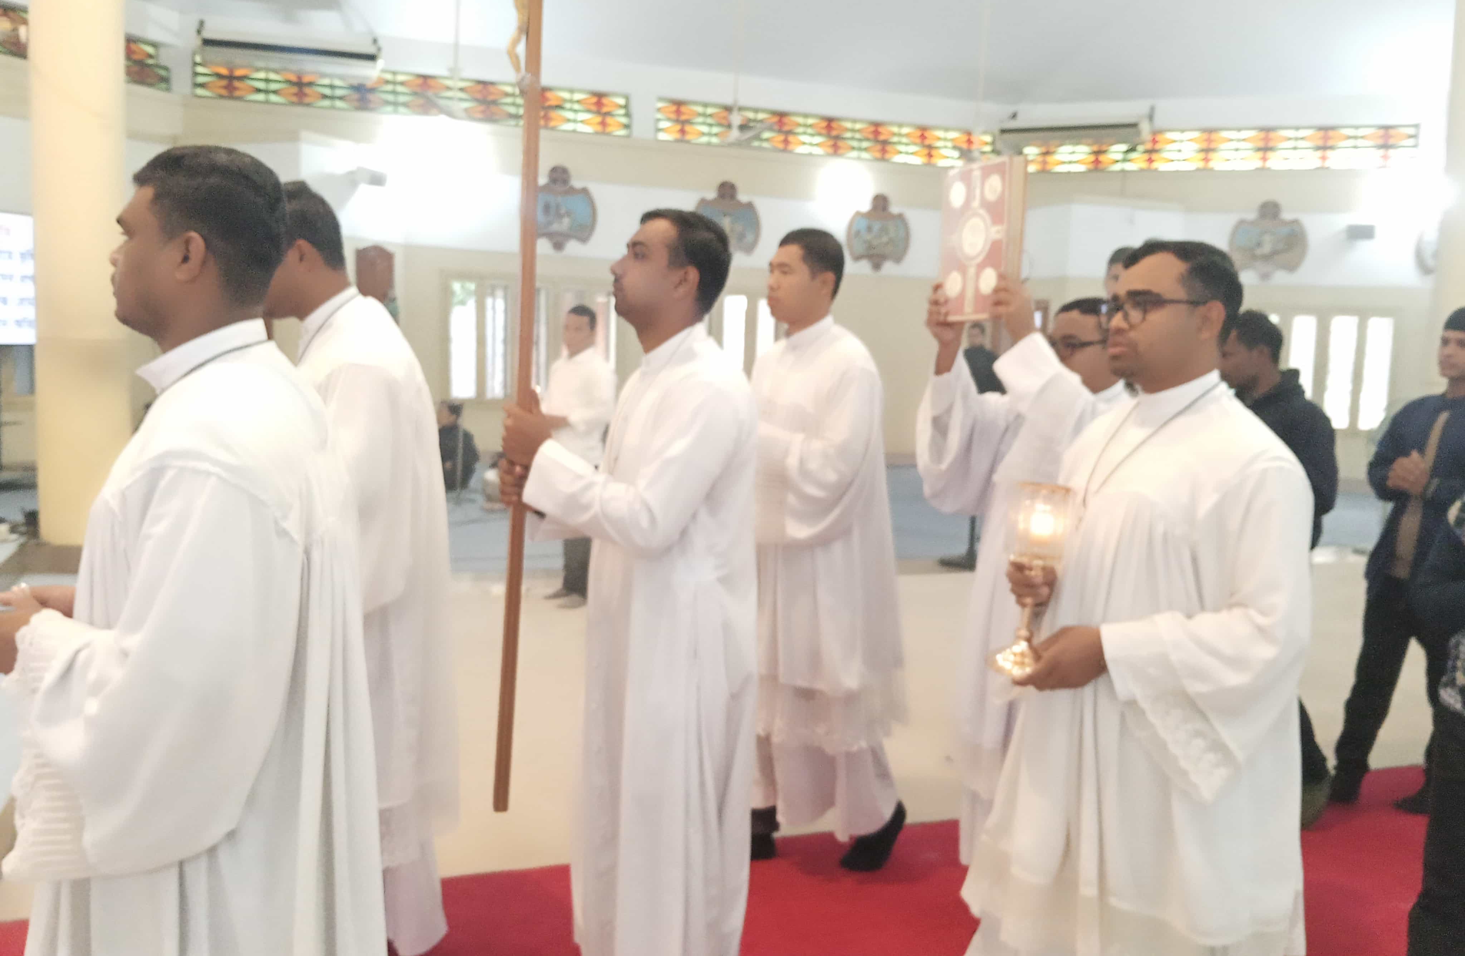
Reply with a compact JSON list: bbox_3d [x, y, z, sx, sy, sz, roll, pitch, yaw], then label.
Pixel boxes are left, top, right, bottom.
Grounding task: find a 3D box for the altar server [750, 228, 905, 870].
[{"bbox_3d":[0.210,0.185,3.060,0.480,1.690,0.540,0,5,-23],"label":"altar server"}]

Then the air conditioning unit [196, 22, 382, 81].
[{"bbox_3d":[-4.417,-4.278,11.527,1.660,0.250,0.680,0,5,-16],"label":"air conditioning unit"}]

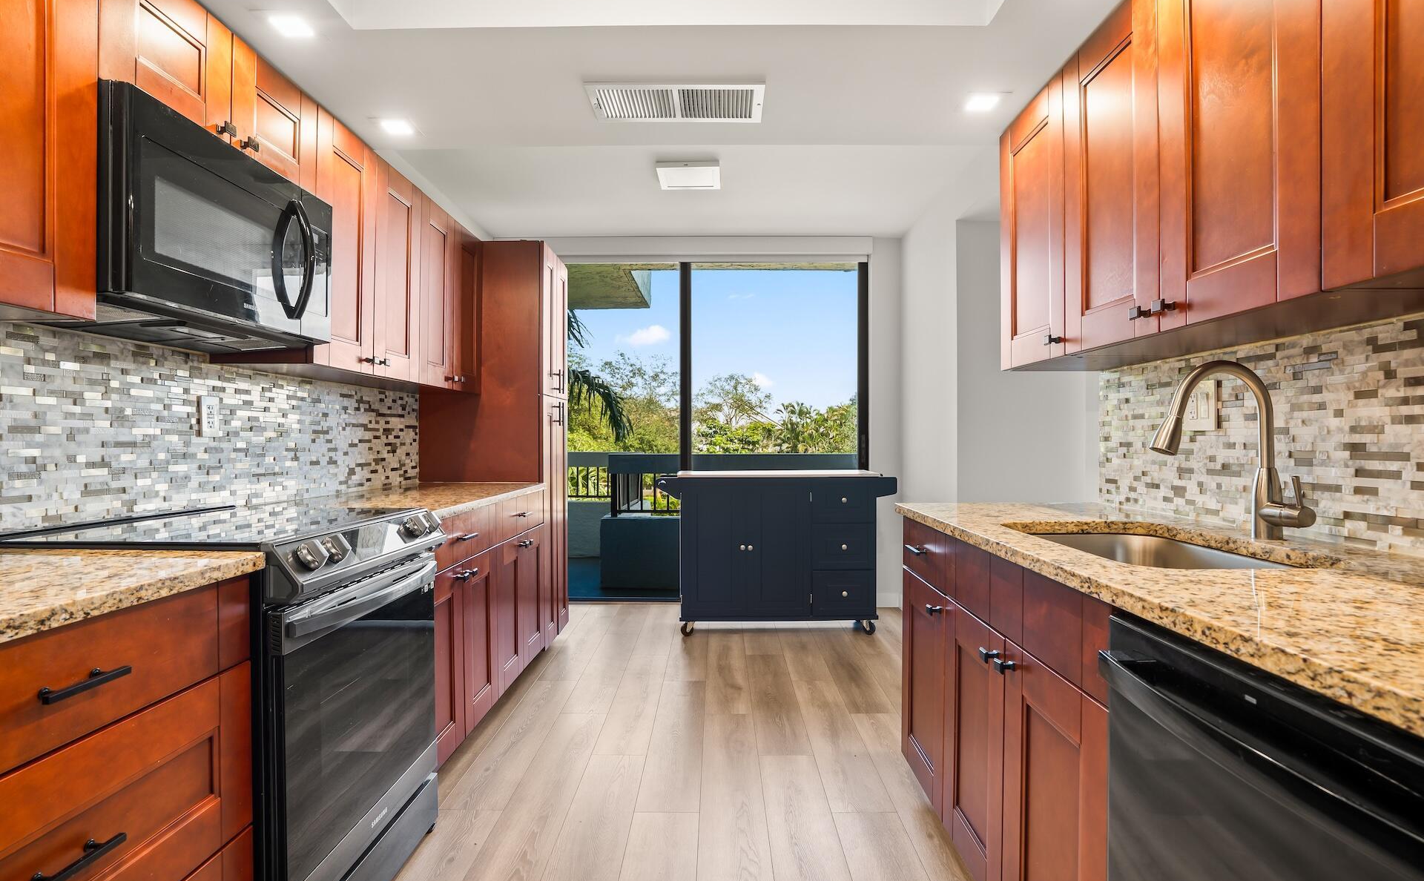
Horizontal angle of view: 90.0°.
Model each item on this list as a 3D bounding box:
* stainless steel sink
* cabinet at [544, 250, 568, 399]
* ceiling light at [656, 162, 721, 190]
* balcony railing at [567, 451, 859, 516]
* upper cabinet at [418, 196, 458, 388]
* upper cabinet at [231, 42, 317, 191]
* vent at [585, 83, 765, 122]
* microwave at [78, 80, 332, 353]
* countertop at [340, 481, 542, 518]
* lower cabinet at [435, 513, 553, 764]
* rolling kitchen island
[{"bbox_3d":[0.955,0.352,1.527,0.460,0.210,0.700,0,0,1],"label":"stainless steel sink"},{"bbox_3d":[-1.151,-0.613,3.882,0.612,0.768,0.615,0,0,1],"label":"cabinet"},{"bbox_3d":[-0.112,-1.366,3.658,0.312,0.044,0.320,0,0,1],"label":"ceiling light"},{"bbox_3d":[0.031,0.367,5.781,2.450,0.520,0.200,0,0,1],"label":"balcony railing"},{"bbox_3d":[-1.308,-0.612,3.006,0.315,0.759,0.390,0,0,1],"label":"upper cabinet"},{"bbox_3d":[-1.319,-0.837,1.917,0.315,0.305,0.375,0,0,1],"label":"upper cabinet"},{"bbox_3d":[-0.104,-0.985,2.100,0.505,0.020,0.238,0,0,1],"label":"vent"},{"bbox_3d":[-1.273,-0.475,1.726,0.410,0.418,0.760,0,0,1],"label":"microwave"},{"bbox_3d":[-1.150,0.234,2.844,0.635,0.036,1.465,0,0,1],"label":"countertop"},{"bbox_3d":[-1.161,0.684,2.845,0.612,0.860,1.465,0,0,1],"label":"lower cabinet"},{"bbox_3d":[0.382,0.662,4.323,1.390,0.924,0.470,0,0,1],"label":"rolling kitchen island"}]

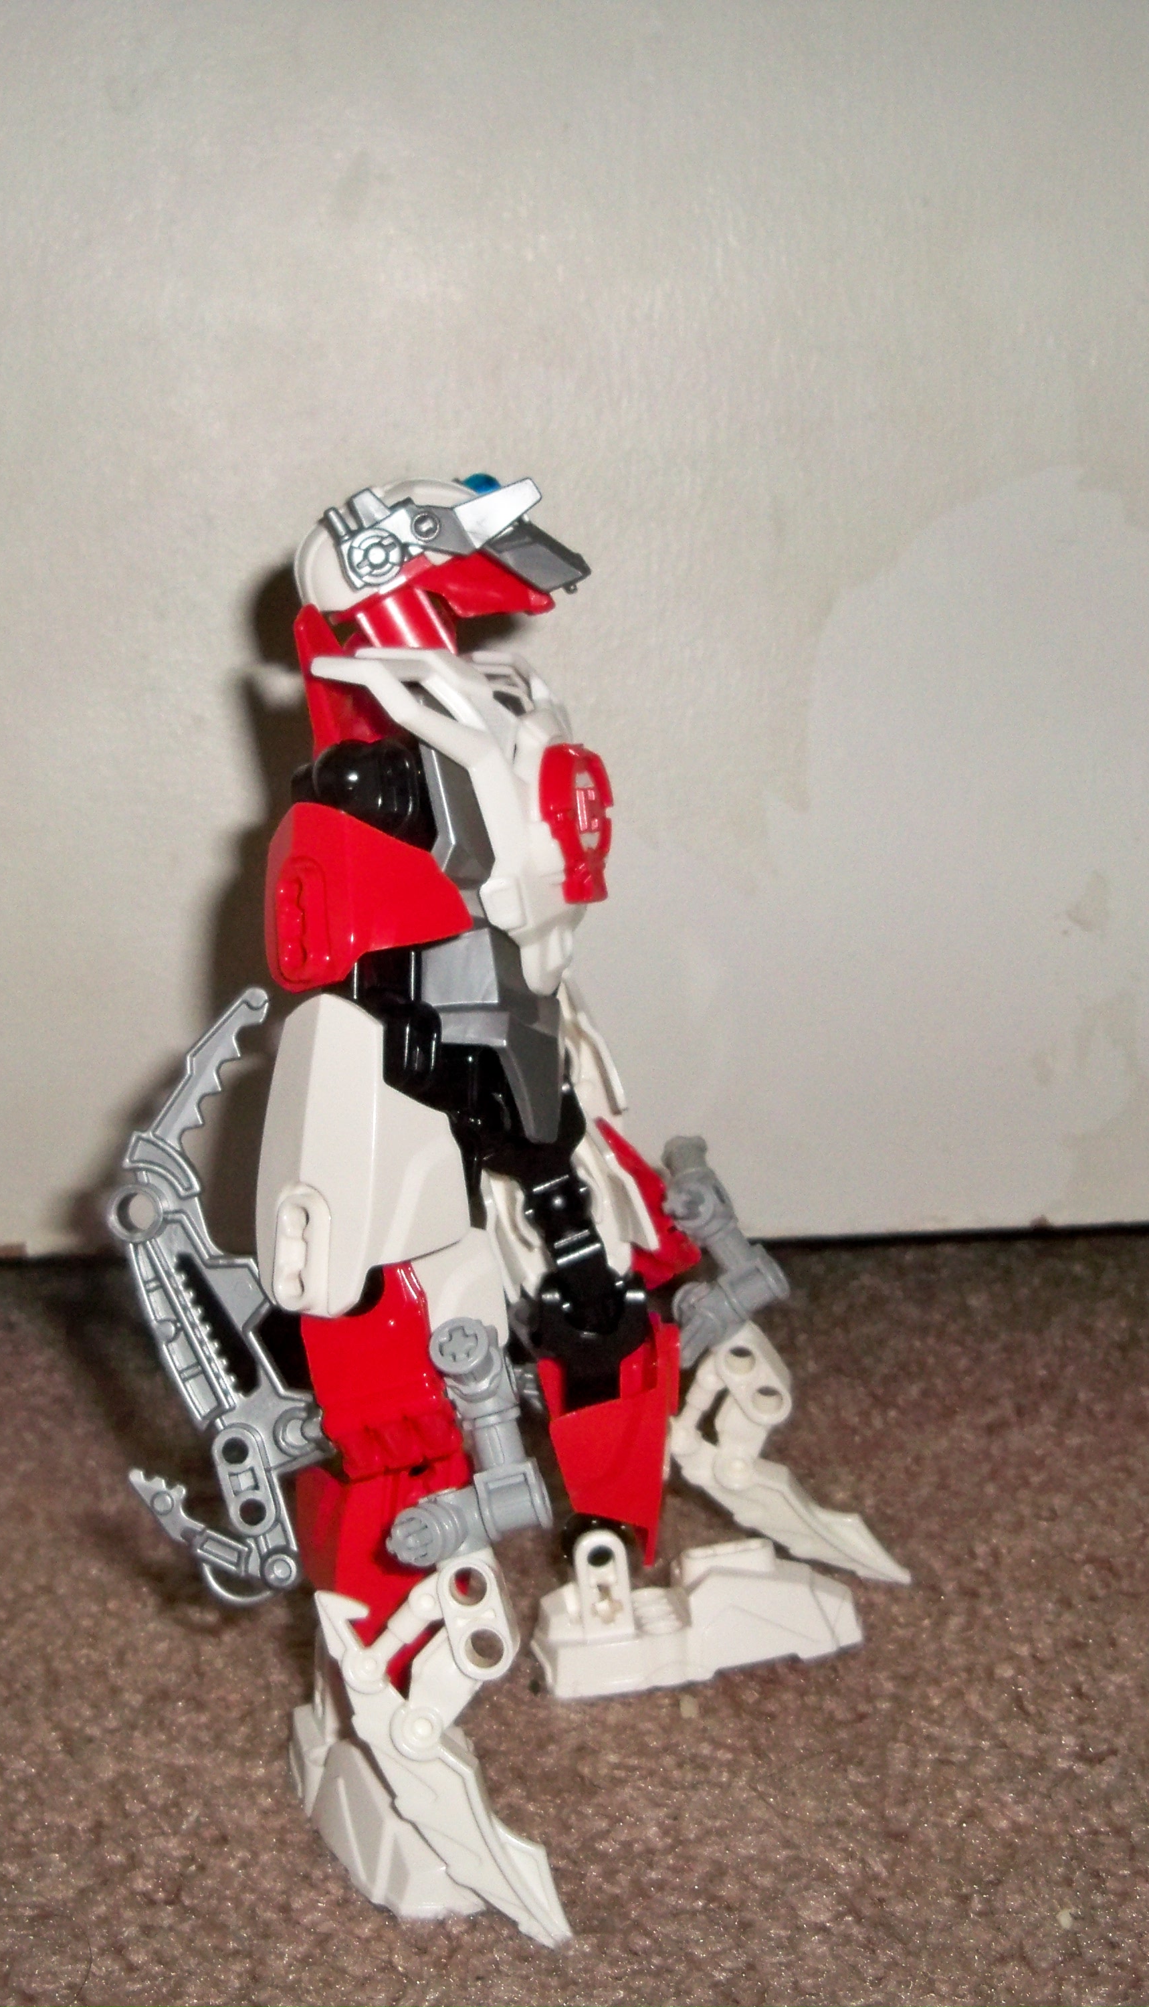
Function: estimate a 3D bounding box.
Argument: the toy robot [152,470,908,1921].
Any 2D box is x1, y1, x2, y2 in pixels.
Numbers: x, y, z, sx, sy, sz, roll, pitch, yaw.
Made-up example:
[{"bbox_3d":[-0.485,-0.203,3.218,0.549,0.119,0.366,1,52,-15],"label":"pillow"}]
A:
[{"bbox_3d":[-0.006,0.018,0.386,0.087,0.185,0.126,4,12,22],"label":"toy robot"}]

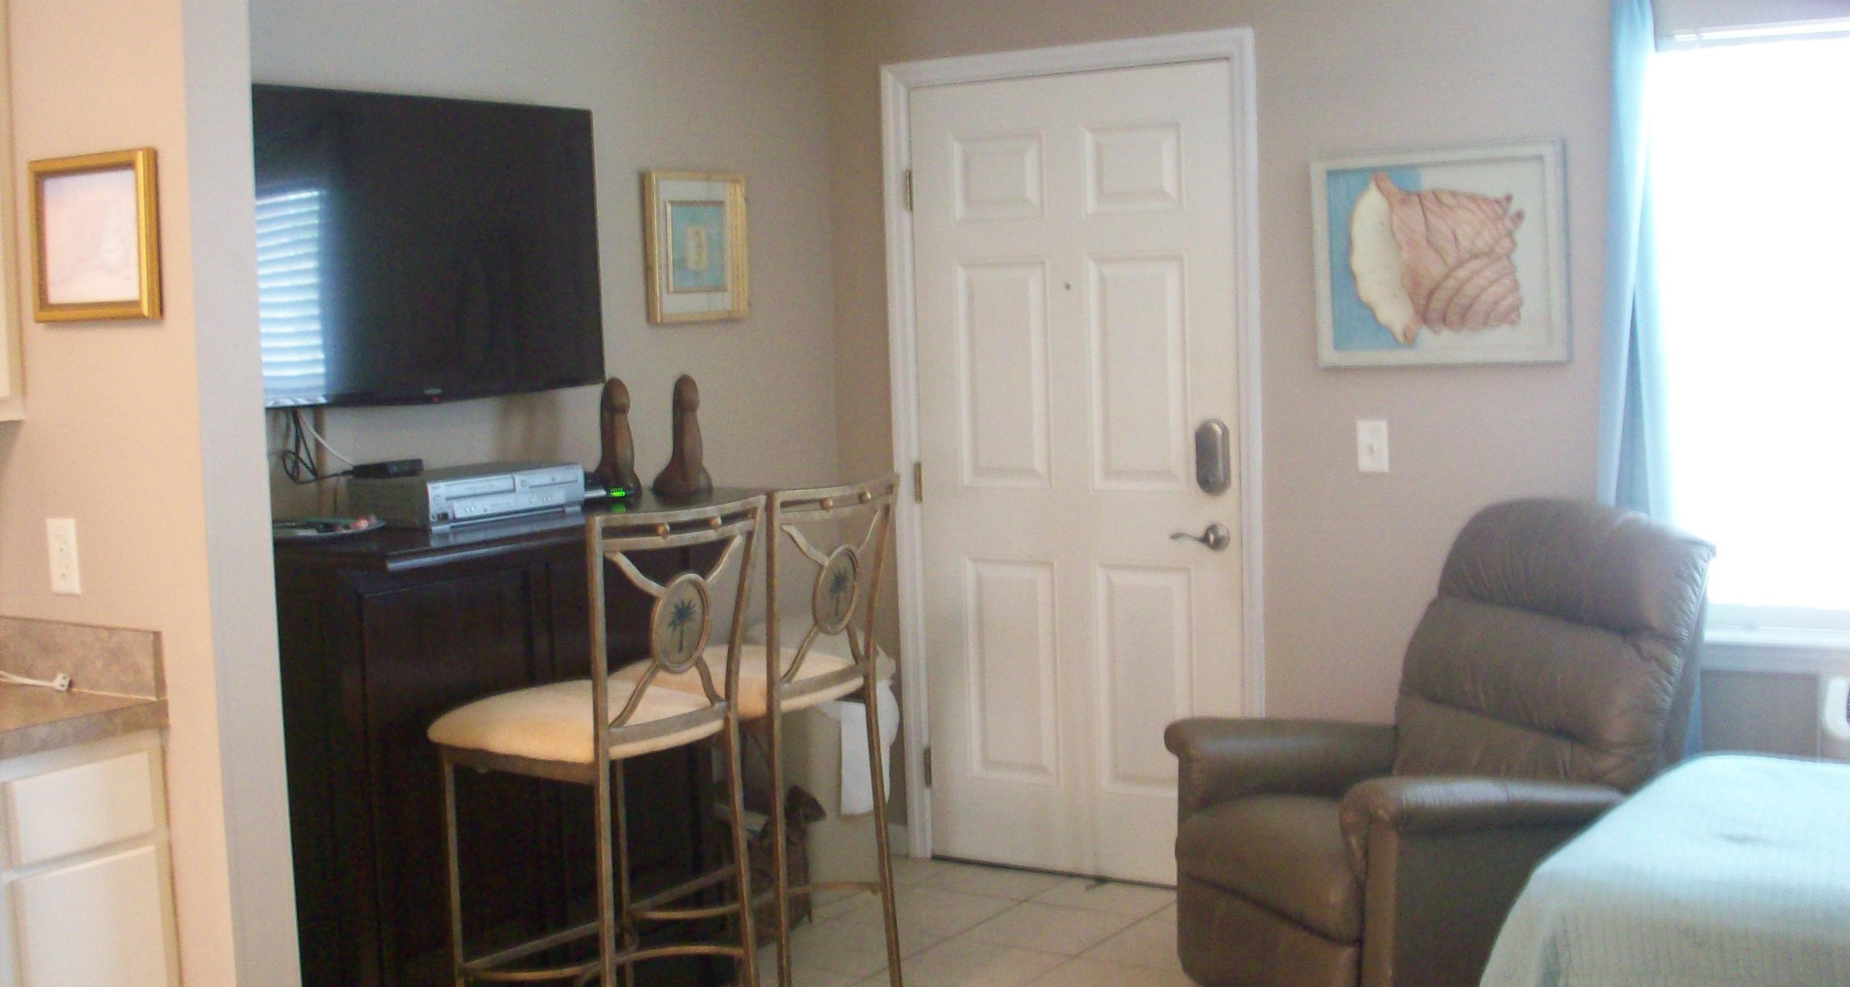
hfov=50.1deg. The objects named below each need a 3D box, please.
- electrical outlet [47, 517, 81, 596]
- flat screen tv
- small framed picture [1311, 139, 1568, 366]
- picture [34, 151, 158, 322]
[{"bbox_3d":[-1.288,0.094,2.960,0.074,0.117,0.008,2,6,34],"label":"electrical outlet"},{"bbox_3d":[-1.055,-0.511,4.075,0.070,0.615,1.030,1,5,34],"label":"flat screen tv"},{"bbox_3d":[1.131,-0.519,4.361,0.575,0.475,0.030,2,6,34],"label":"small framed picture"},{"bbox_3d":[-1.234,-0.379,2.936,0.265,0.243,0.030,1,5,34],"label":"picture"}]

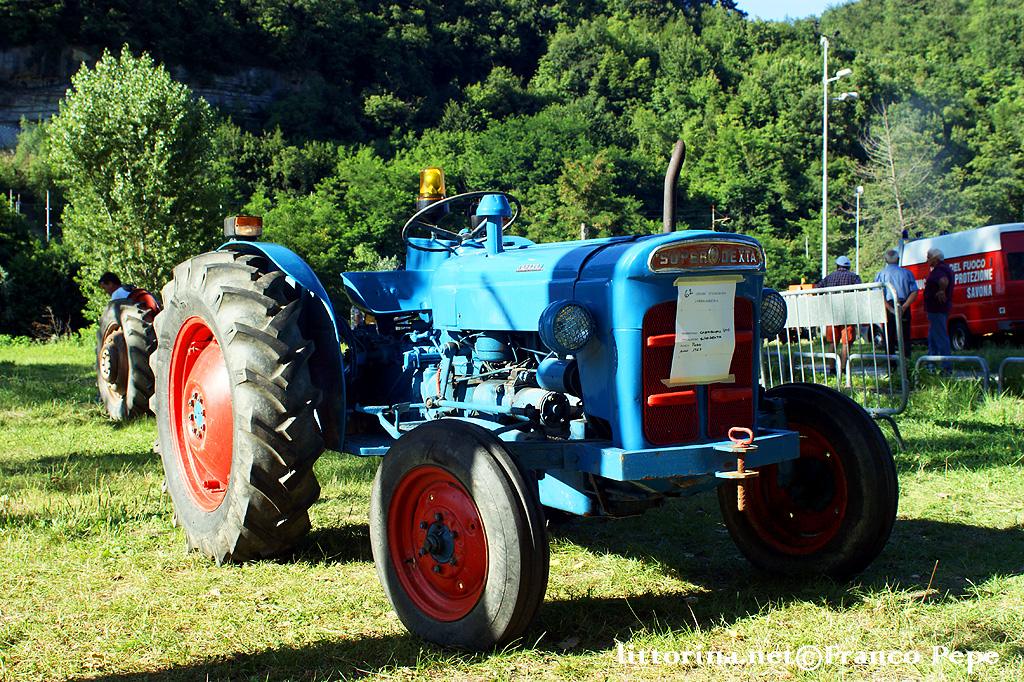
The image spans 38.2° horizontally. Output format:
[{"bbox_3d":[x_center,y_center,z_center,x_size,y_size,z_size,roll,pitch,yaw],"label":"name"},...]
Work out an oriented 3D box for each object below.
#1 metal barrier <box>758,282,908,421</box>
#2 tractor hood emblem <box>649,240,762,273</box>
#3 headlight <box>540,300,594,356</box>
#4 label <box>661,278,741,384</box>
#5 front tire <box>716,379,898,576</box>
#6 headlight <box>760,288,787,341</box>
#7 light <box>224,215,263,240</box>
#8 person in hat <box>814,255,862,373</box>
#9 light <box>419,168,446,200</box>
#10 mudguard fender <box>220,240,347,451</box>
[{"bbox_3d":[2.204,0.175,10.369,0.500,1.080,2.000,-5,1,-16],"label":"metal barrier"},{"bbox_3d":[0.574,-0.251,4.280,0.430,0.095,0.045,-4,3,-31],"label":"tractor hood emblem"},{"bbox_3d":[0.154,-0.035,4.291,0.155,0.155,0.110,-4,3,-31],"label":"headlight"},{"bbox_3d":[0.563,-0.025,4.314,0.225,0.305,0.020,-4,15,-31],"label":"label"},{"bbox_3d":[0.989,0.489,4.998,0.165,0.700,0.700,-4,3,-42],"label":"front tire"},{"bbox_3d":[0.783,-0.084,4.669,0.155,0.155,0.110,-4,3,-31],"label":"headlight"},{"bbox_3d":[-1.064,-0.452,5.881,0.120,0.090,0.100,-4,3,-31],"label":"light"},{"bbox_3d":[4.681,-0.380,21.200,0.600,1.720,0.400,-1,2,-9],"label":"person in hat"},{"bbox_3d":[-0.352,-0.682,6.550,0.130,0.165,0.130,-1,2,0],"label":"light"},{"bbox_3d":[-1.021,0.002,5.916,0.200,0.820,1.330,-4,3,-31],"label":"mudguard fender"}]

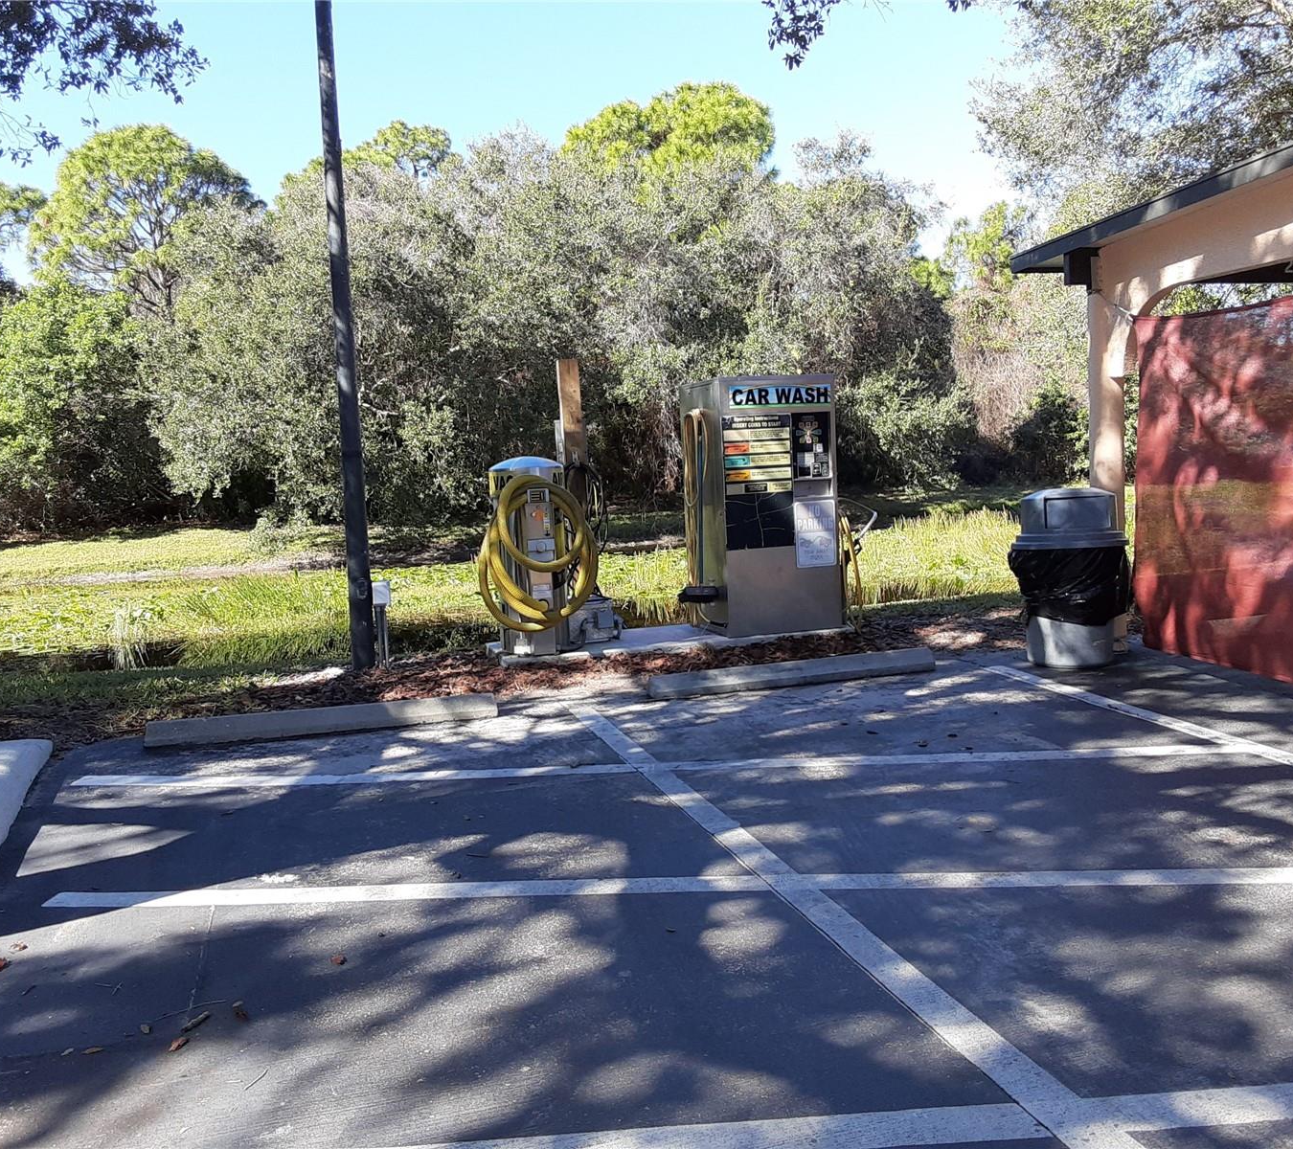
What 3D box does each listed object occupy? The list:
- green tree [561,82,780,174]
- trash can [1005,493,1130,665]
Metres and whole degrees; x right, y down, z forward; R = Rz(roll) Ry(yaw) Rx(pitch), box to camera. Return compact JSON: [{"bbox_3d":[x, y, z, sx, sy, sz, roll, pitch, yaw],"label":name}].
[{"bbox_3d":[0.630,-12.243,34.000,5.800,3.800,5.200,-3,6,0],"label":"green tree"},{"bbox_3d":[2.715,0.011,7.681,0.680,1.080,0.680,-2,6,9],"label":"trash can"}]

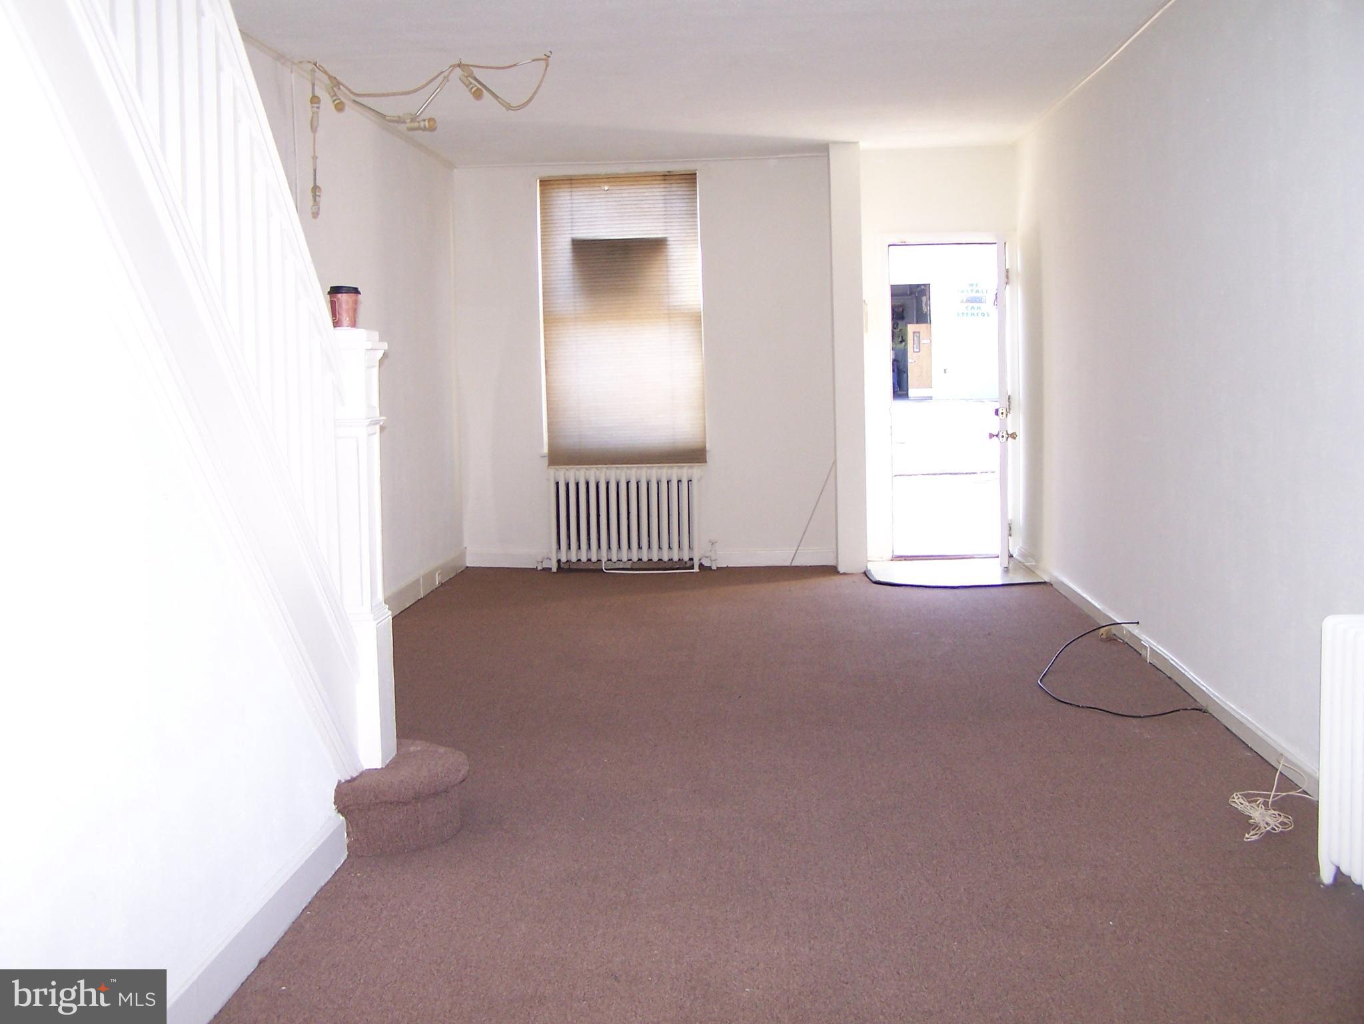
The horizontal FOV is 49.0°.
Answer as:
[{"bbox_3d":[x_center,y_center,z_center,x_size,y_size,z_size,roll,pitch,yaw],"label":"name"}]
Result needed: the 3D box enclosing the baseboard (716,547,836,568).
[{"bbox_3d":[0.614,0.302,9.775,0.780,0.123,0.025,-1,5,4],"label":"baseboard"}]

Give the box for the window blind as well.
[{"bbox_3d":[-0.386,-1.227,9.669,1.024,1.857,0.050,-1,5,4],"label":"window blind"}]

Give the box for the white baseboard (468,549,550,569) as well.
[{"bbox_3d":[-1.152,0.310,9.909,0.540,0.123,0.025,-1,5,4],"label":"white baseboard"}]

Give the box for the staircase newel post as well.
[{"bbox_3d":[-0.926,0.104,4.240,0.189,1.227,0.189,-1,5,4],"label":"staircase newel post"}]

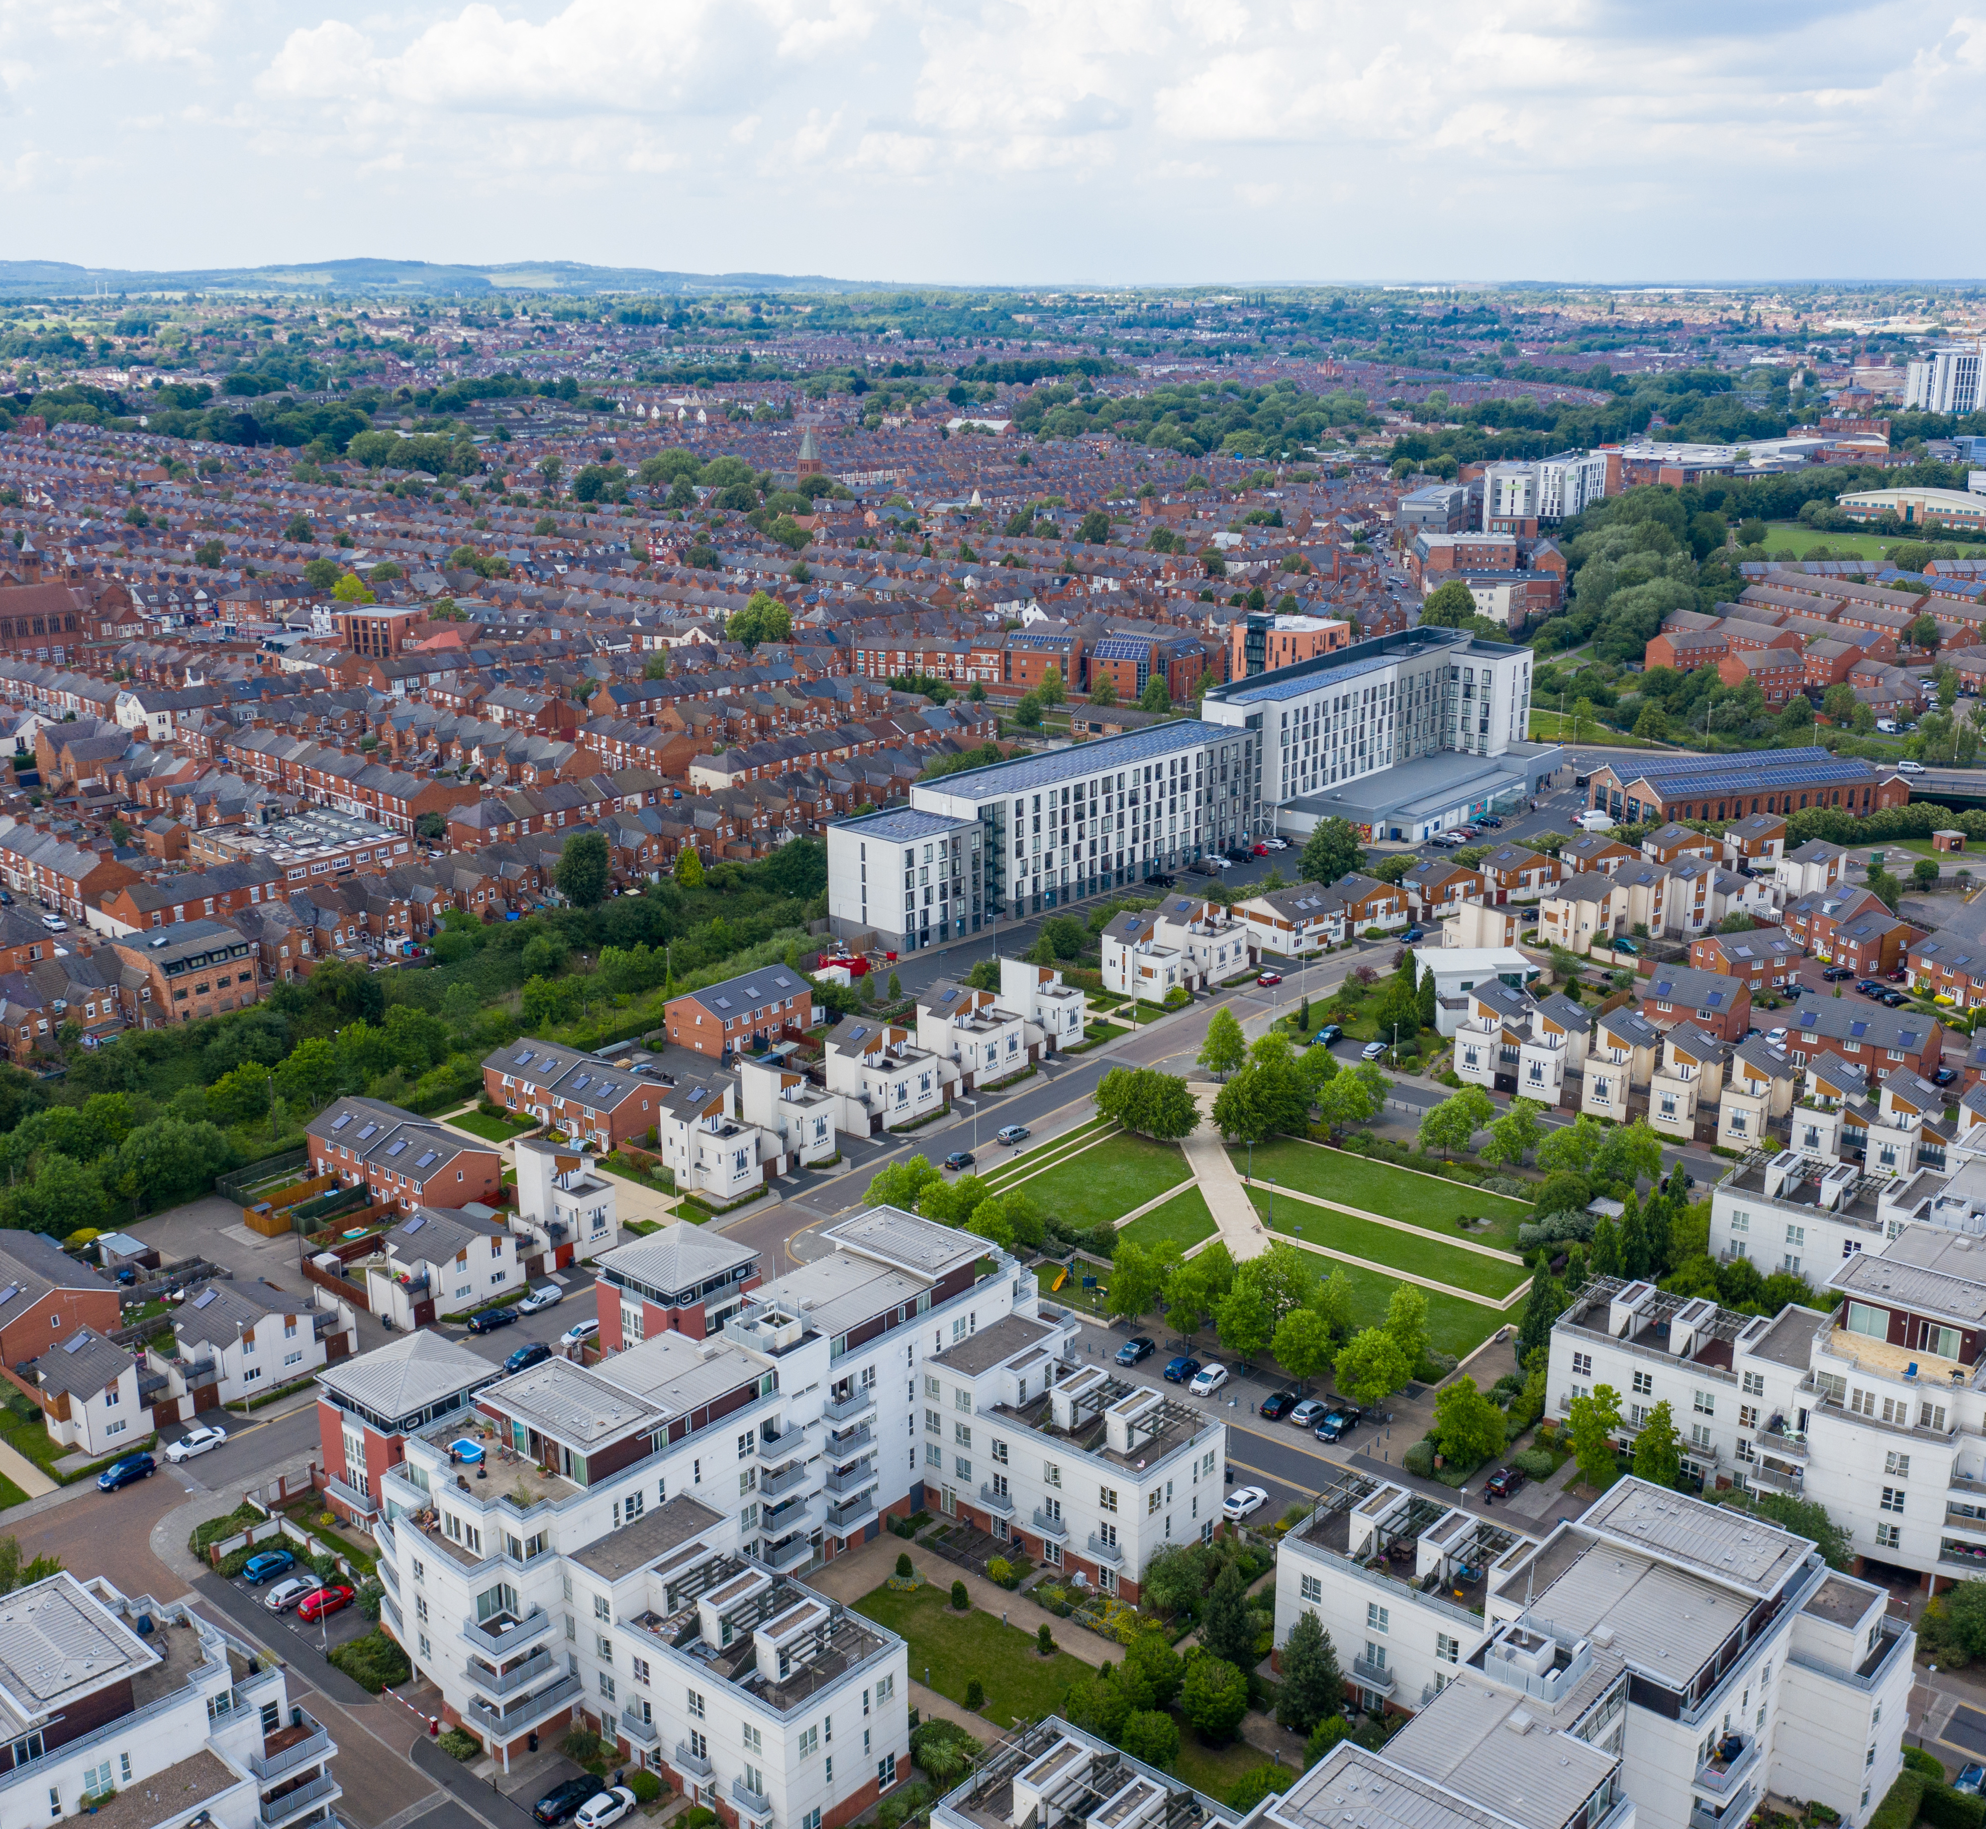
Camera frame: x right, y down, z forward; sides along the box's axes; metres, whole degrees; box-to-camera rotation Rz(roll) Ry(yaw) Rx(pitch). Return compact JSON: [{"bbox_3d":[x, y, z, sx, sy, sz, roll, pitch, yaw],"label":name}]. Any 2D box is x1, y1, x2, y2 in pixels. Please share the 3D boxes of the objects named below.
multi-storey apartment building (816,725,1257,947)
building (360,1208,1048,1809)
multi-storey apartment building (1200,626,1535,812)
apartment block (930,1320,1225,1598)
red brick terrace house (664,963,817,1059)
[{"bbox_3d":[10.050,-13.590,329.650,14.700,18.700,83.500,14,22,40],"label":"multi-storey apartment building"},{"bbox_3d":[-12.800,40.220,150.200,37.500,17.700,52.000,13,21,39],"label":"building"},{"bbox_3d":[67.680,-33.060,384.320,25.000,24.300,80.000,14,22,40],"label":"multi-storey apartment building"},{"bbox_3d":[5.950,40.200,159.570,20.200,12.200,10.800,13,21,39],"label":"apartment block"},{"bbox_3d":[-31.510,11.570,266.080,10.200,7.050,15.600,13,21,37],"label":"red brick terrace house"}]

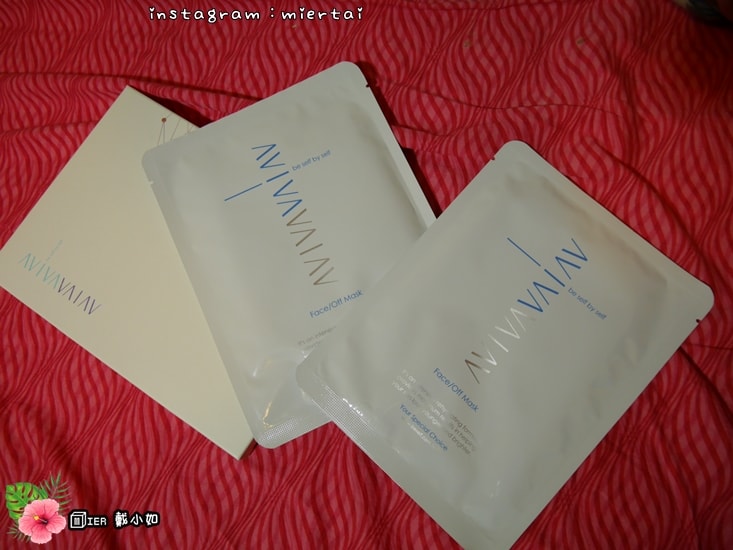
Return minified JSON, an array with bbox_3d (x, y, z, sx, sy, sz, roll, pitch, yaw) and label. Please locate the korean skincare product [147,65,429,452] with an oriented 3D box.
[{"bbox_3d":[-0.030,-0.016,0.273,0.133,0.011,0.178,-25,80,-1],"label":"korean skincare product"}]

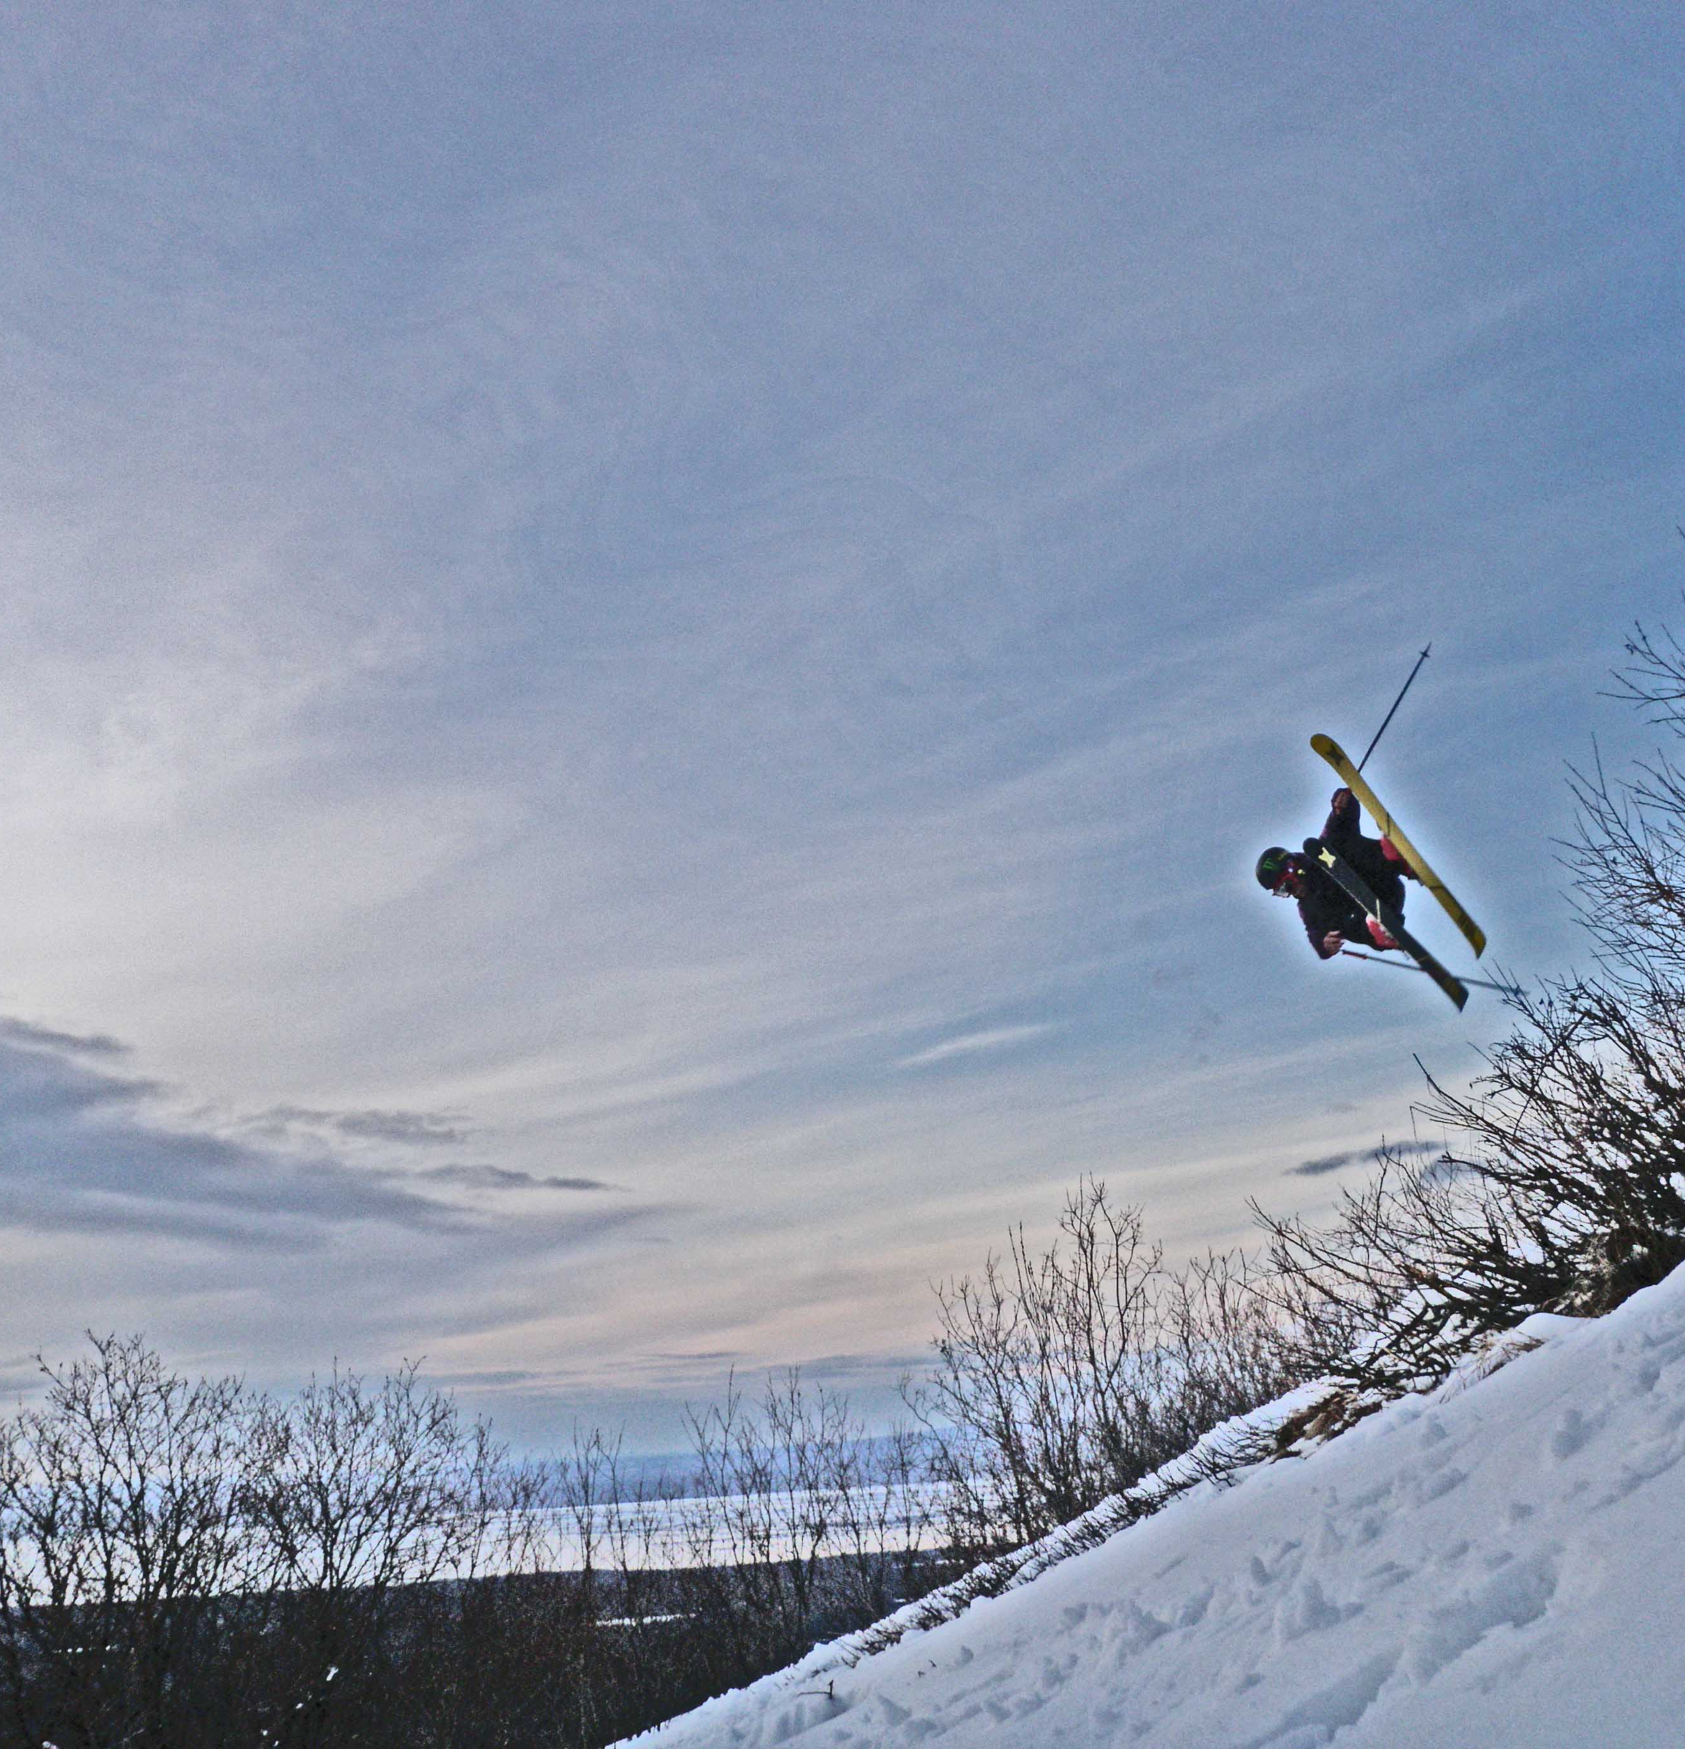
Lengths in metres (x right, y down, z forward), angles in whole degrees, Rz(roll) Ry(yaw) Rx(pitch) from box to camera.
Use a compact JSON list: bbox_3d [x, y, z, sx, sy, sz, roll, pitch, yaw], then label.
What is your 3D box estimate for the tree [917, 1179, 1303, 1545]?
[{"bbox_3d":[2.318,4.387,16.782,3.250,3.200,2.800,-5,-17,7],"label":"tree"}]

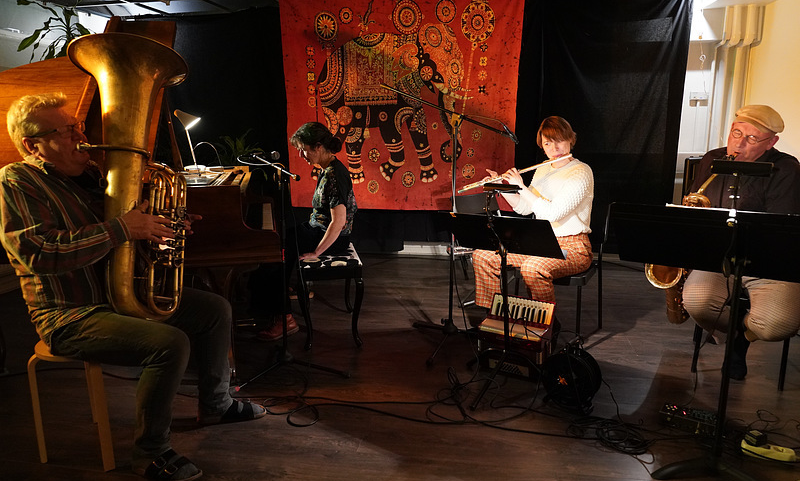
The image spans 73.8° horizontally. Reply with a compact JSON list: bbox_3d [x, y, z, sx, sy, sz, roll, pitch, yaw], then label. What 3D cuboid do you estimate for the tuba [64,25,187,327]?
[{"bbox_3d":[-0.965,-0.205,1.974,0.430,1.030,0.420,5,10,-1],"label":"tuba"}]

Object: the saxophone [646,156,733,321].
[{"bbox_3d":[1.360,-0.001,2.496,0.380,0.800,0.200,10,4,-43],"label":"saxophone"}]

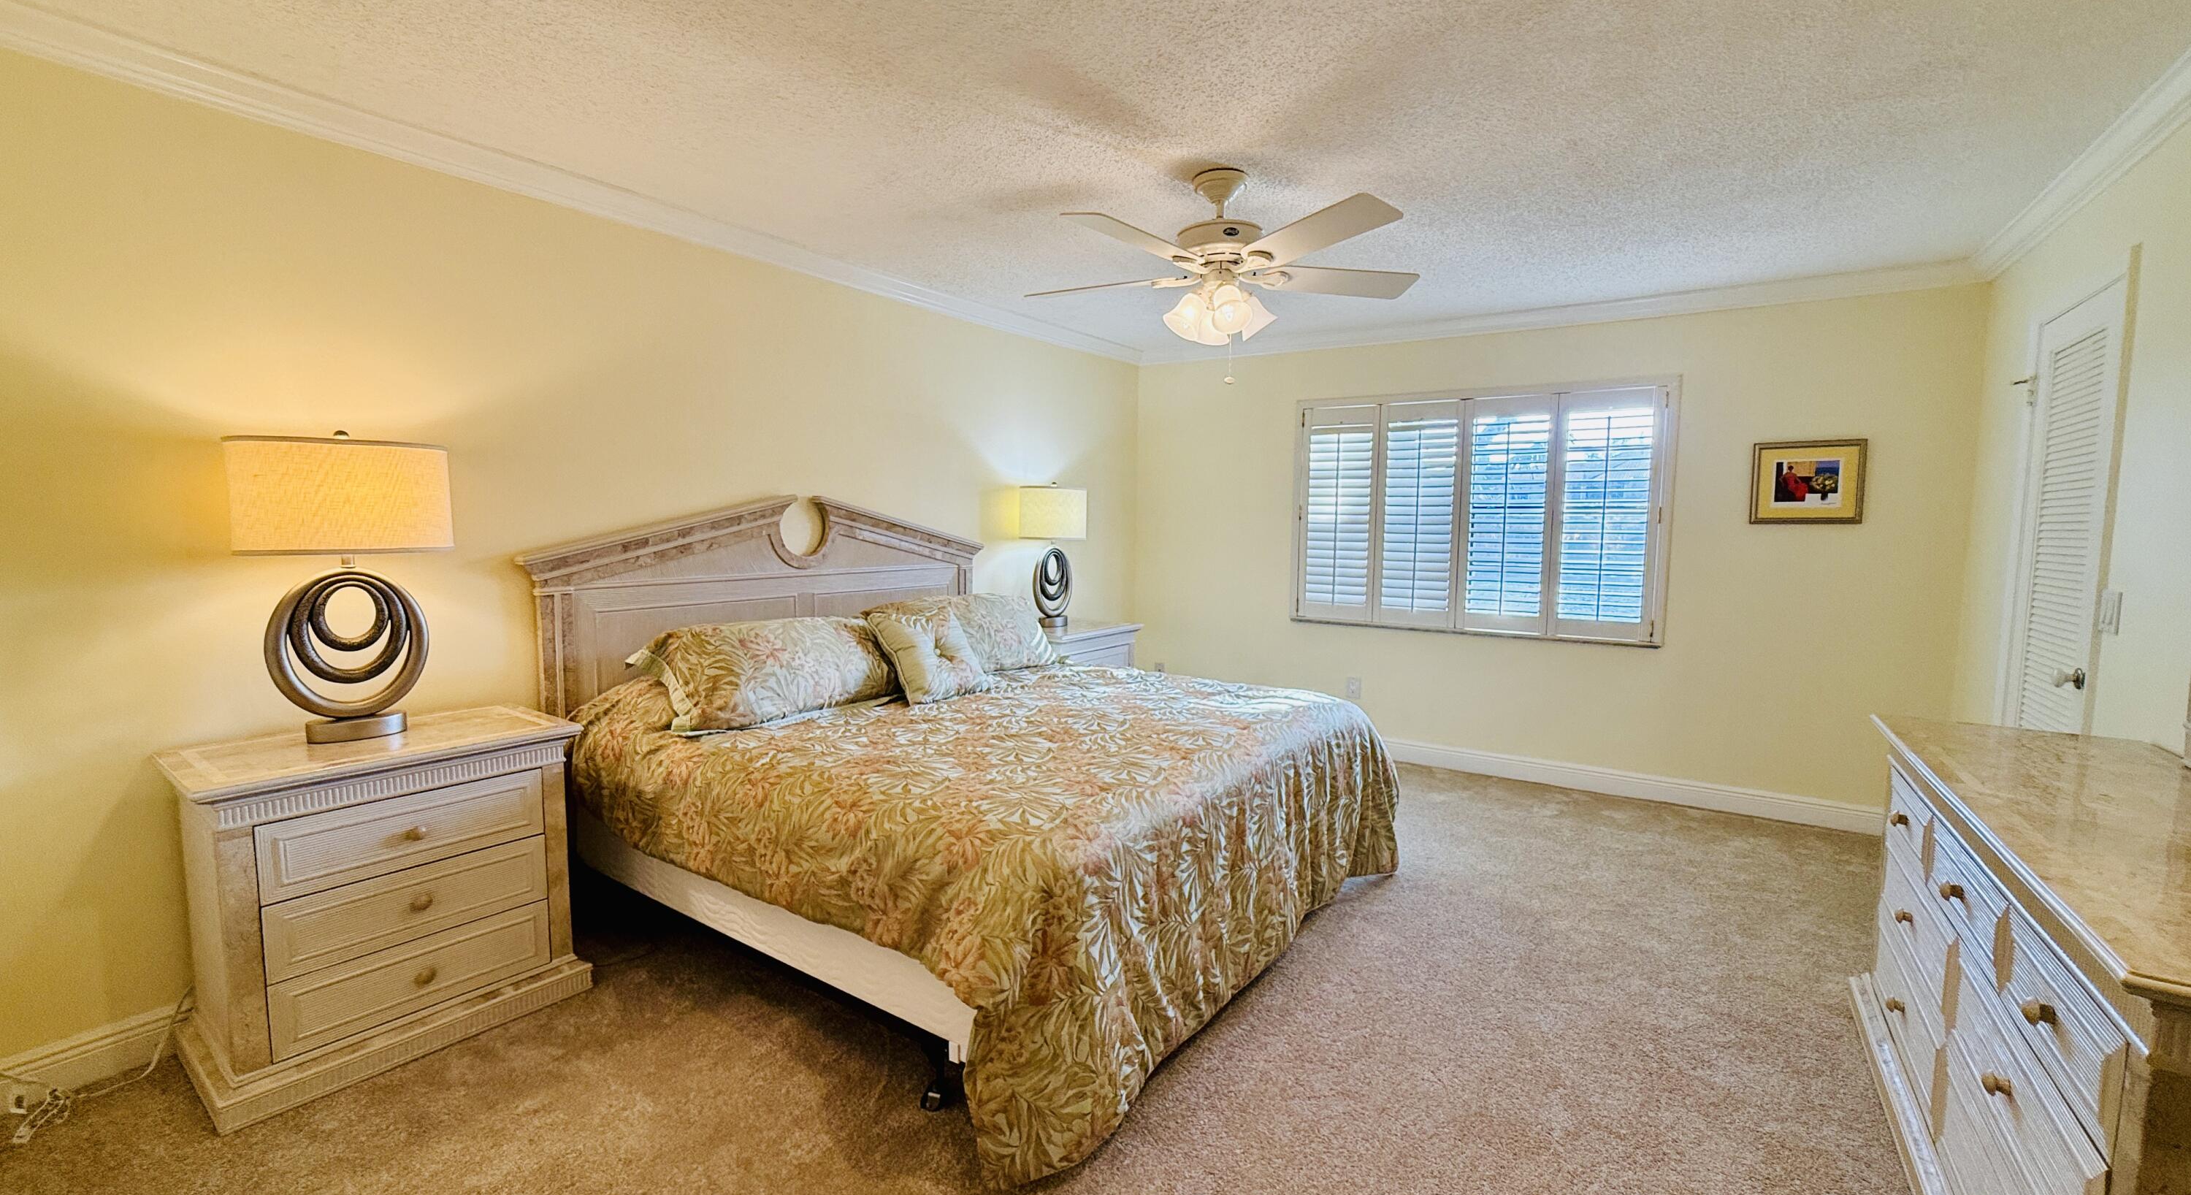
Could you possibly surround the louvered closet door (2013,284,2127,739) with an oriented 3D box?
[{"bbox_3d":[3.001,0.121,2.775,0.050,2.045,0.755,4,6,34],"label":"louvered closet door"}]

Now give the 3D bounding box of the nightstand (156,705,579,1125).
[{"bbox_3d":[-1.881,0.759,2.357,0.490,0.768,0.778,4,6,34],"label":"nightstand"}]

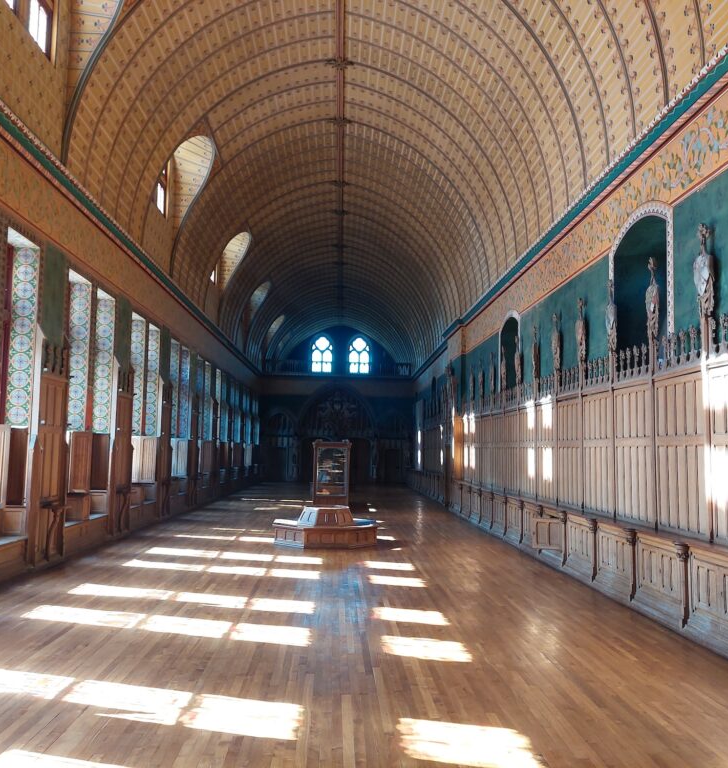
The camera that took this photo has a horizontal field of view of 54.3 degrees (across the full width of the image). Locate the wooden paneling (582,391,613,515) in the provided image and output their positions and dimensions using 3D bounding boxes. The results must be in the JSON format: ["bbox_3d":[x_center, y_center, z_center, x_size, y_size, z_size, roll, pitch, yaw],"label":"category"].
[{"bbox_3d":[3.909,1.143,11.745,0.100,1.985,1.284,1,-5,-2],"label":"wooden paneling"}]

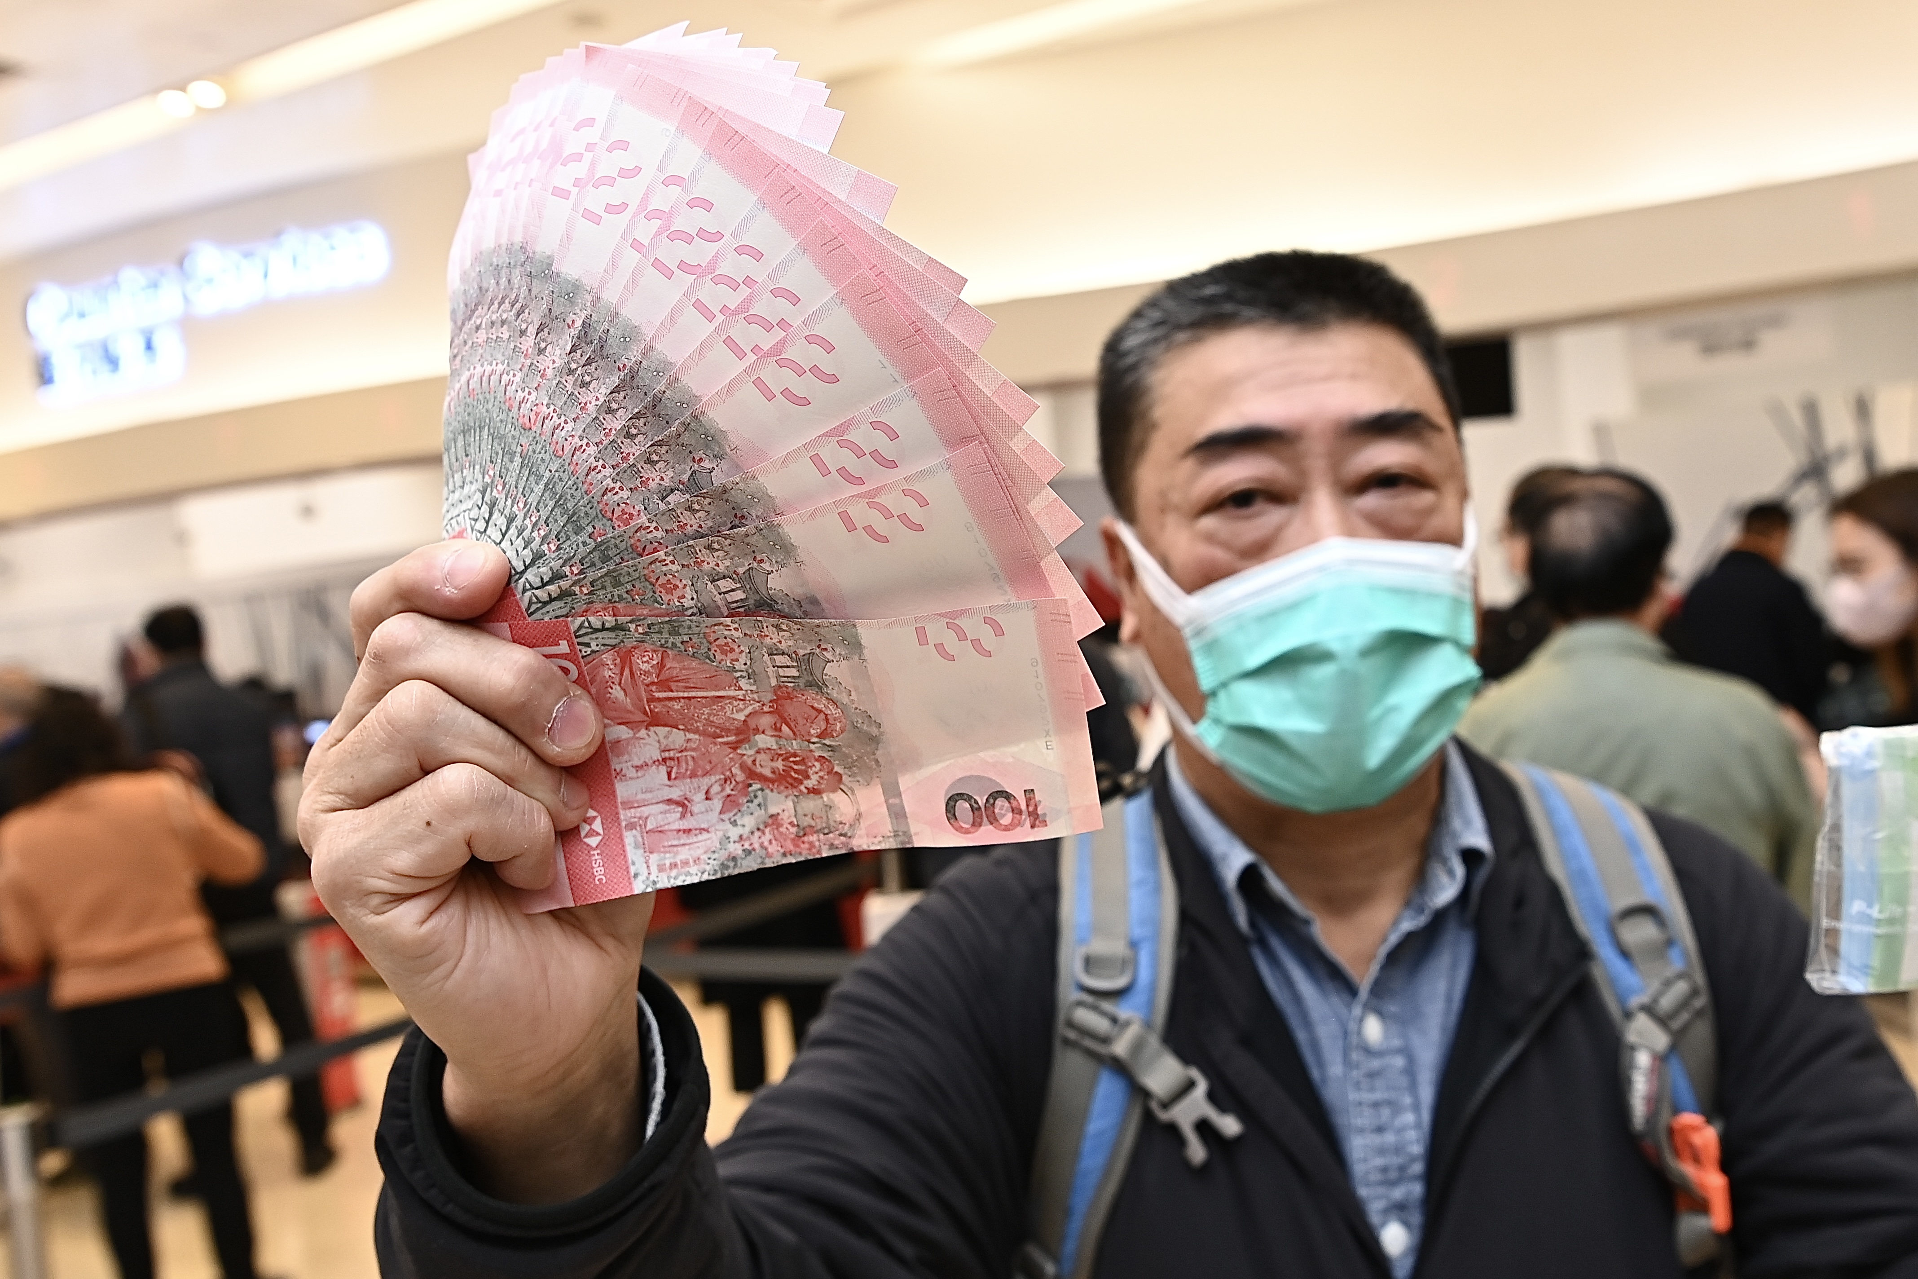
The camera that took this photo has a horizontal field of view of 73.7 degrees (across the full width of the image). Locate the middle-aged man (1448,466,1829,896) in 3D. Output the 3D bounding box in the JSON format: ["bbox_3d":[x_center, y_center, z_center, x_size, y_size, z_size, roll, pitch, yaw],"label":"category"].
[{"bbox_3d":[0.843,0.628,1.541,0.490,1.660,0.330,-3,3,32],"label":"middle-aged man"}]

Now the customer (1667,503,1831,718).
[{"bbox_3d":[2.692,0.368,4.240,0.520,1.640,0.360,-3,3,37],"label":"customer"}]

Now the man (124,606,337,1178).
[{"bbox_3d":[-2.247,0.758,3.892,0.540,1.720,0.380,-6,3,-27],"label":"man"}]

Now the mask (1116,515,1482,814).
[{"bbox_3d":[0.145,0.011,0.550,0.148,0.125,0.110,-6,-2,5],"label":"mask"}]

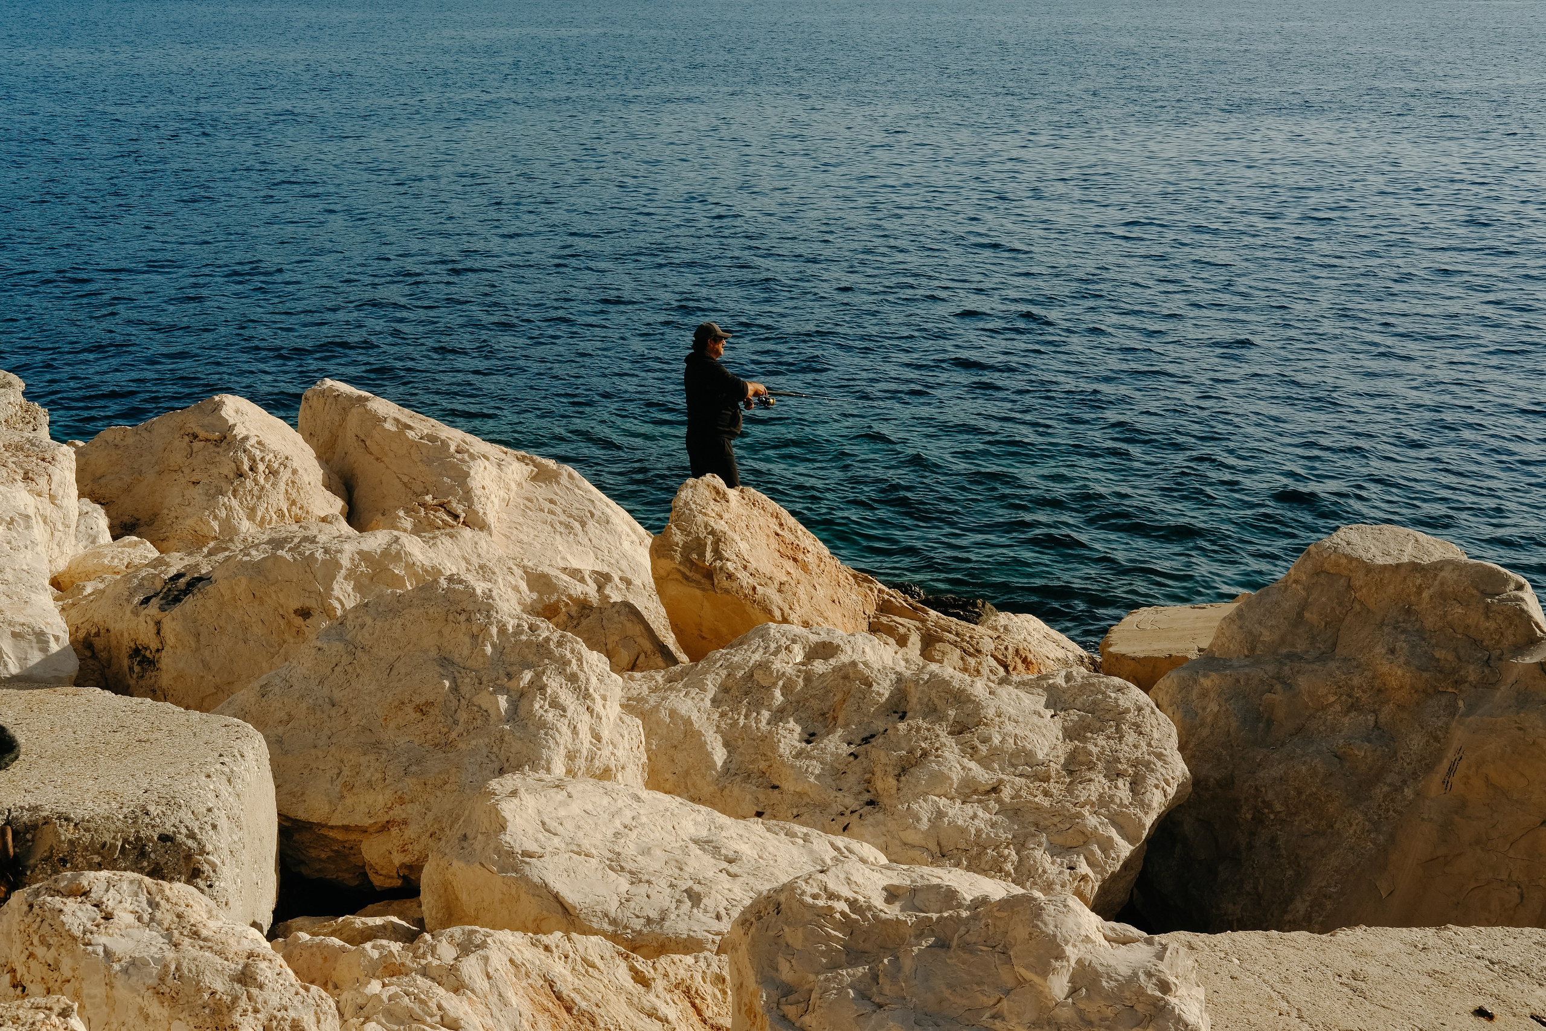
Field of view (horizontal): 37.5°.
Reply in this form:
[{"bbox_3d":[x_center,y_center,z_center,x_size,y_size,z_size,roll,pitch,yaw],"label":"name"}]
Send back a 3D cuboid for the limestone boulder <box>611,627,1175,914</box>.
[{"bbox_3d":[0.510,0.971,8.700,2.150,1.000,1.300,3,14,12],"label":"limestone boulder"}]

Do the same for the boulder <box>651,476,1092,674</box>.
[{"bbox_3d":[0.622,0.456,14.200,2.650,1.400,1.700,2,14,8],"label":"boulder"}]

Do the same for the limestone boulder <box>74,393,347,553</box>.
[{"bbox_3d":[-2.927,-0.192,11.900,1.400,0.900,1.200,0,13,0],"label":"limestone boulder"}]

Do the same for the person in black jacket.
[{"bbox_3d":[-0.348,-0.533,16.600,0.600,1.760,0.550,0,13,0],"label":"person in black jacket"}]

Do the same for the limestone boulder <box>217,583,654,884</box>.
[{"bbox_3d":[-1.264,0.808,8.400,1.600,1.050,1.200,0,13,0],"label":"limestone boulder"}]

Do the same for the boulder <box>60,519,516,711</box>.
[{"bbox_3d":[-2.078,0.476,9.800,1.900,0.900,1.200,0,13,0],"label":"boulder"}]

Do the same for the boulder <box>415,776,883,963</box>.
[{"bbox_3d":[-0.345,1.105,7.100,1.500,0.580,0.900,4,14,15],"label":"boulder"}]

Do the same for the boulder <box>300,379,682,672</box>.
[{"bbox_3d":[-1.351,0.096,11.000,1.850,1.400,1.300,0,13,0],"label":"boulder"}]

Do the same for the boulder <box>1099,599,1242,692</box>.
[{"bbox_3d":[2.417,0.815,13.300,1.050,0.600,1.000,0,13,0],"label":"boulder"}]

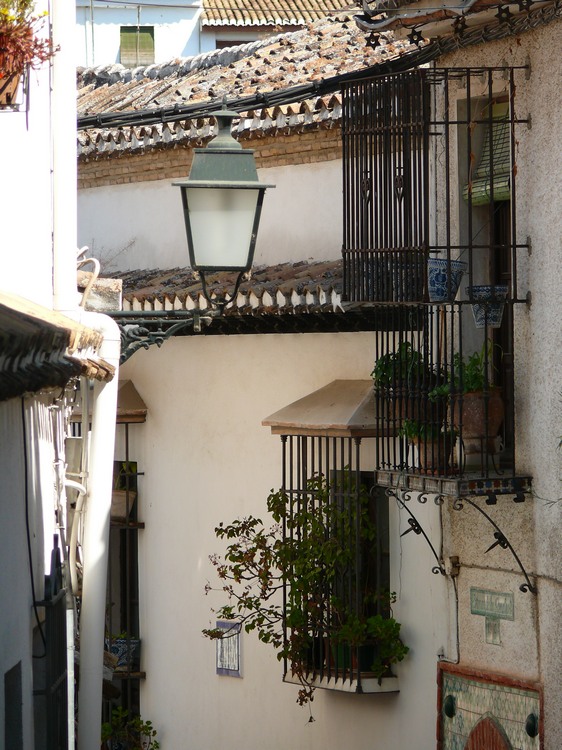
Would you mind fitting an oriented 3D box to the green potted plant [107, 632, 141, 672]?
[{"bbox_3d":[-1.040,1.831,35.000,0.225,0.275,0.225,-1,1,0],"label":"green potted plant"}]

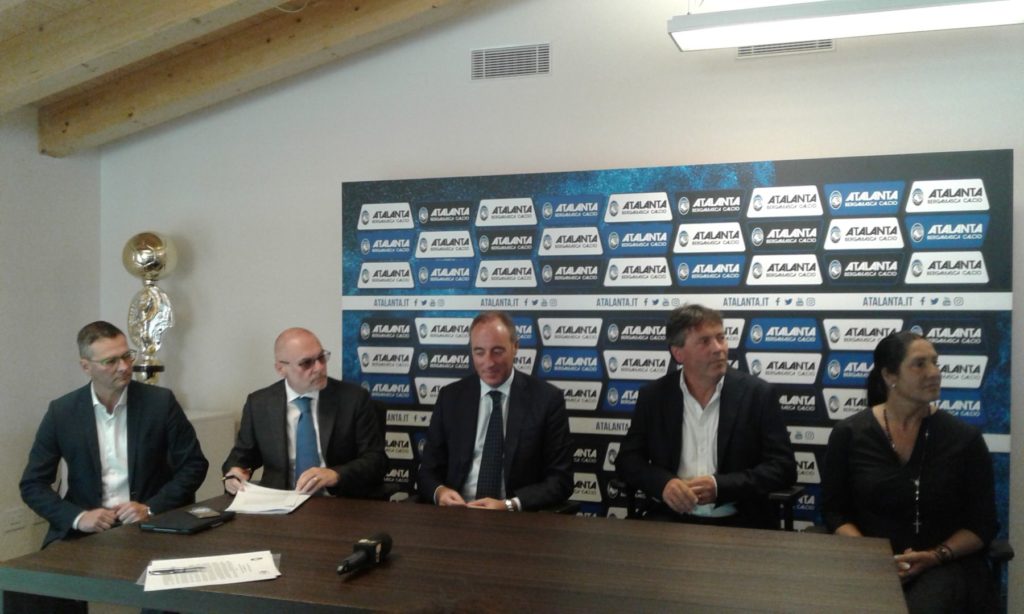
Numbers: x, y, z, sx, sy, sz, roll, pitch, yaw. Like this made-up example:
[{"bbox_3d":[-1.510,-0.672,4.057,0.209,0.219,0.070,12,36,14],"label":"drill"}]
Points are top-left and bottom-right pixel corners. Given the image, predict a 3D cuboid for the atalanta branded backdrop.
[{"bbox_3d":[0.569,0.370,3.866,2.975,1.985,0.050,0,0,18],"label":"atalanta branded backdrop"}]

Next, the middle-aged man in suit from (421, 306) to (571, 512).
[{"bbox_3d":[-0.096,0.694,2.791,0.530,1.354,0.780,0,0,16],"label":"middle-aged man in suit"}]

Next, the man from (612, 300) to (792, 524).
[{"bbox_3d":[0.617,0.682,2.739,0.570,1.375,0.800,0,0,13],"label":"man"}]

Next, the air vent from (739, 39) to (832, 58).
[{"bbox_3d":[1.183,-1.171,3.702,0.403,0.155,0.030,0,0,18],"label":"air vent"}]

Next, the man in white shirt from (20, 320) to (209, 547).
[{"bbox_3d":[-1.272,0.713,2.763,0.580,1.322,0.760,0,0,-31],"label":"man in white shirt"}]

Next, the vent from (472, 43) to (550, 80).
[{"bbox_3d":[-0.008,-1.177,4.089,0.403,0.155,0.030,0,0,18],"label":"vent"}]

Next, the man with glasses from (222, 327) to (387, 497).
[{"bbox_3d":[-0.802,0.727,3.056,0.560,1.287,0.760,0,0,7],"label":"man with glasses"}]

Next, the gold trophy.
[{"bbox_3d":[-1.801,0.058,4.250,0.260,0.852,0.250,0,0,-23],"label":"gold trophy"}]

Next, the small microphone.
[{"bbox_3d":[-0.366,0.613,2.141,0.056,0.056,0.210,0,6,25],"label":"small microphone"}]

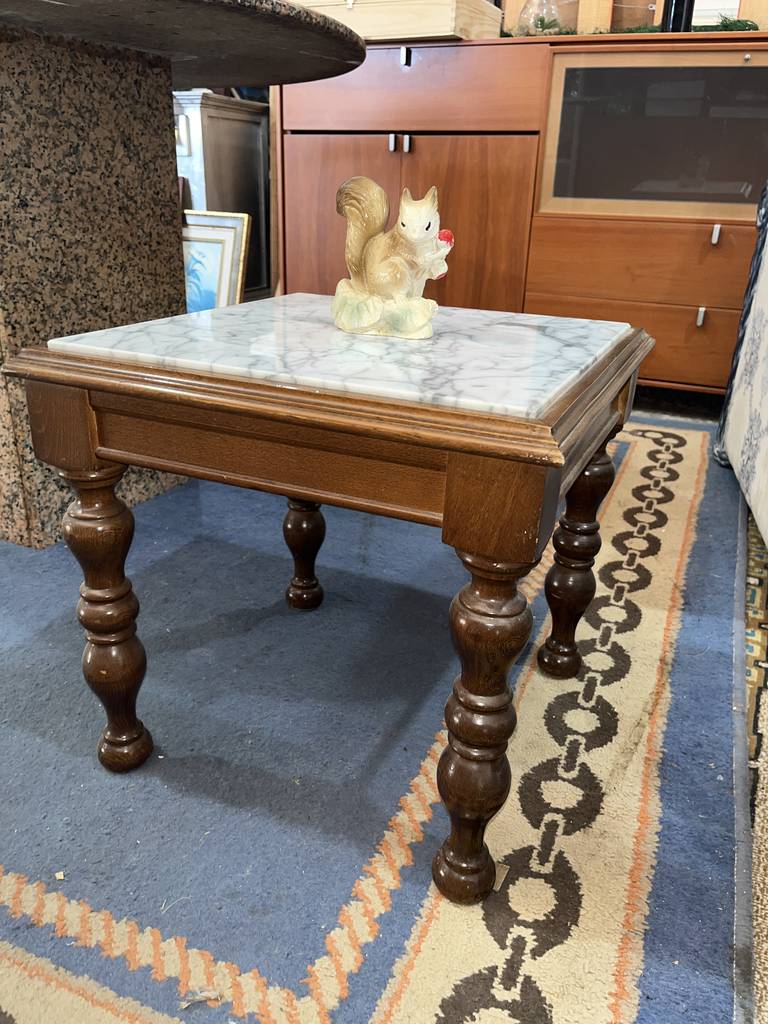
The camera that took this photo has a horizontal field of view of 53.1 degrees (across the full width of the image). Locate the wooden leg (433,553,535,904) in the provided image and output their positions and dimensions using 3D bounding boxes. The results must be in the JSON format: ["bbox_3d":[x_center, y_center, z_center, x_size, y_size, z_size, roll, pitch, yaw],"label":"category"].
[{"bbox_3d":[0.072,0.172,0.584,0.059,0.335,0.059,12,25,22],"label":"wooden leg"}]

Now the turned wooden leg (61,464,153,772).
[{"bbox_3d":[-0.254,0.104,0.715,0.059,0.335,0.059,12,25,22],"label":"turned wooden leg"}]

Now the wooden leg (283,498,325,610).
[{"bbox_3d":[-0.105,-0.019,1.020,0.059,0.335,0.059,12,25,22],"label":"wooden leg"}]

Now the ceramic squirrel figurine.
[{"bbox_3d":[0.012,-0.229,0.694,0.106,0.130,0.060,14,25,25],"label":"ceramic squirrel figurine"}]

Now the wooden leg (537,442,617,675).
[{"bbox_3d":[0.221,0.049,0.889,0.059,0.335,0.059,12,25,22],"label":"wooden leg"}]

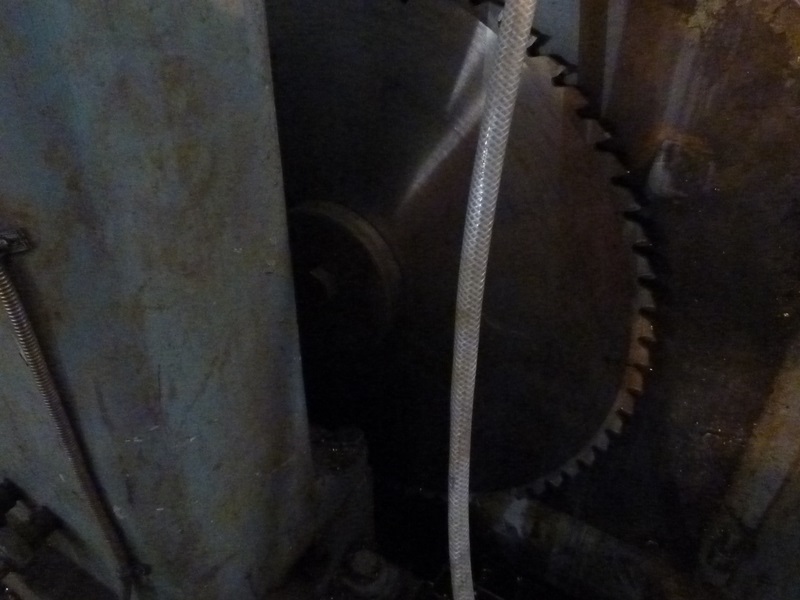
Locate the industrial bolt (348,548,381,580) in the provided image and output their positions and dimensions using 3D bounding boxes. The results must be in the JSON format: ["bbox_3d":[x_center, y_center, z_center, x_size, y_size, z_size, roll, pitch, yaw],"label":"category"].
[{"bbox_3d":[-0.038,0.293,0.690,0.030,0.016,0.030,1,35,0],"label":"industrial bolt"}]

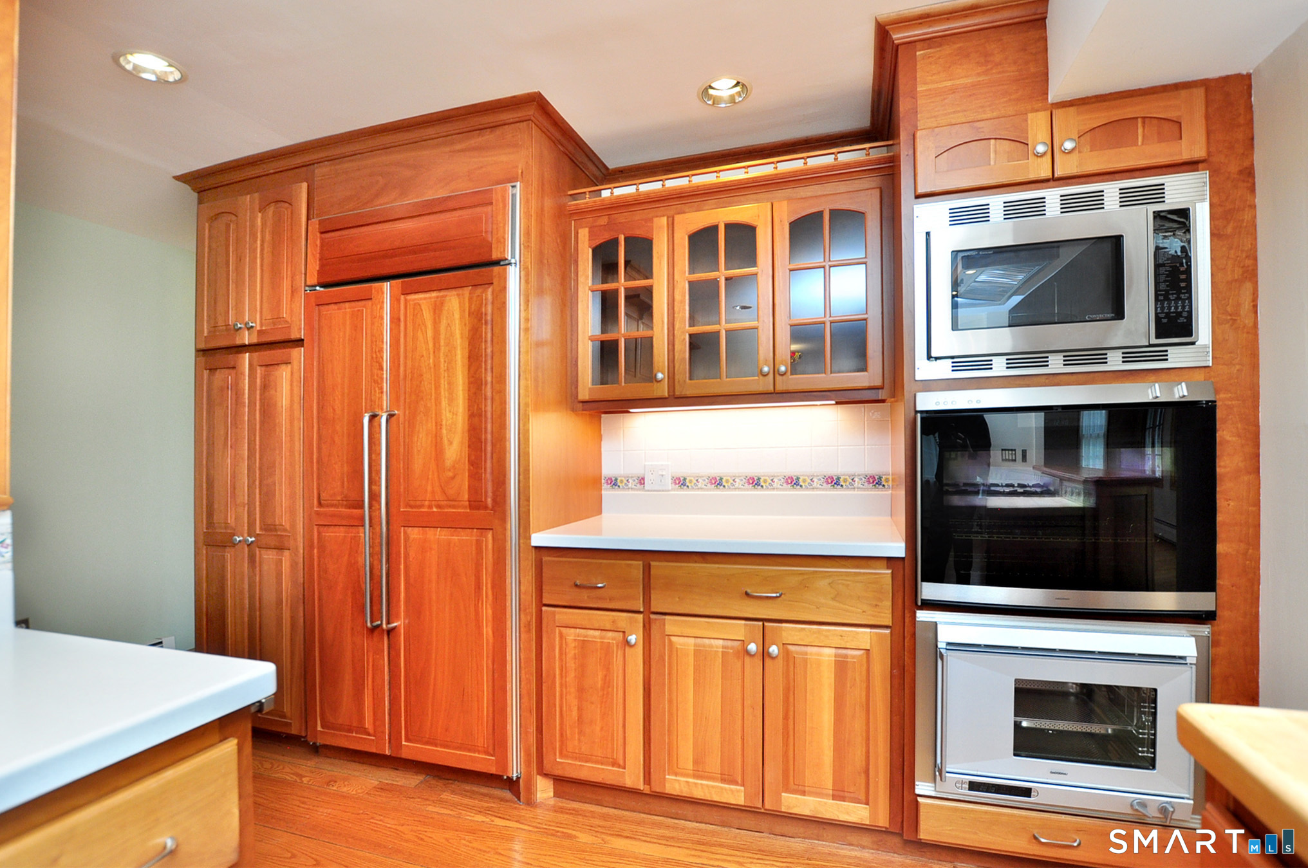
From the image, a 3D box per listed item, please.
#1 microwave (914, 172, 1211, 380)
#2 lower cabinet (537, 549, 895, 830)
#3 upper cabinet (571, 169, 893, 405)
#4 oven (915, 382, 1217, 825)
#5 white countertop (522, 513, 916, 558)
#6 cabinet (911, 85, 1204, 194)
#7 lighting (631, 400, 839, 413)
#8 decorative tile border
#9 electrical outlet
[{"bbox_3d":[1.128,-0.407,1.664,0.667,0.497,0.465,-1,-1,17],"label":"microwave"},{"bbox_3d":[0.245,0.786,2.011,1.179,0.818,0.575,-1,-1,17],"label":"lower cabinet"},{"bbox_3d":[0.273,-0.524,2.144,1.195,0.828,0.330,-1,-1,17],"label":"upper cabinet"},{"bbox_3d":[1.132,0.444,1.688,0.667,1.122,0.580,-1,-1,17],"label":"oven"},{"bbox_3d":[0.232,0.357,2.012,1.191,0.040,0.590,-1,-1,17],"label":"white countertop"},{"bbox_3d":[1.141,-0.772,1.719,0.666,0.195,0.580,-1,-1,17],"label":"cabinet"},{"bbox_3d":[0.274,-0.108,2.030,0.760,0.030,0.080,-1,-1,17],"label":"lighting"},{"bbox_3d":[0.345,0.201,2.283,1.202,0.073,0.012,-1,-1,17],"label":"decorative tile border"},{"bbox_3d":[0.015,0.185,2.383,0.120,0.124,0.014,-1,-1,17],"label":"electrical outlet"}]

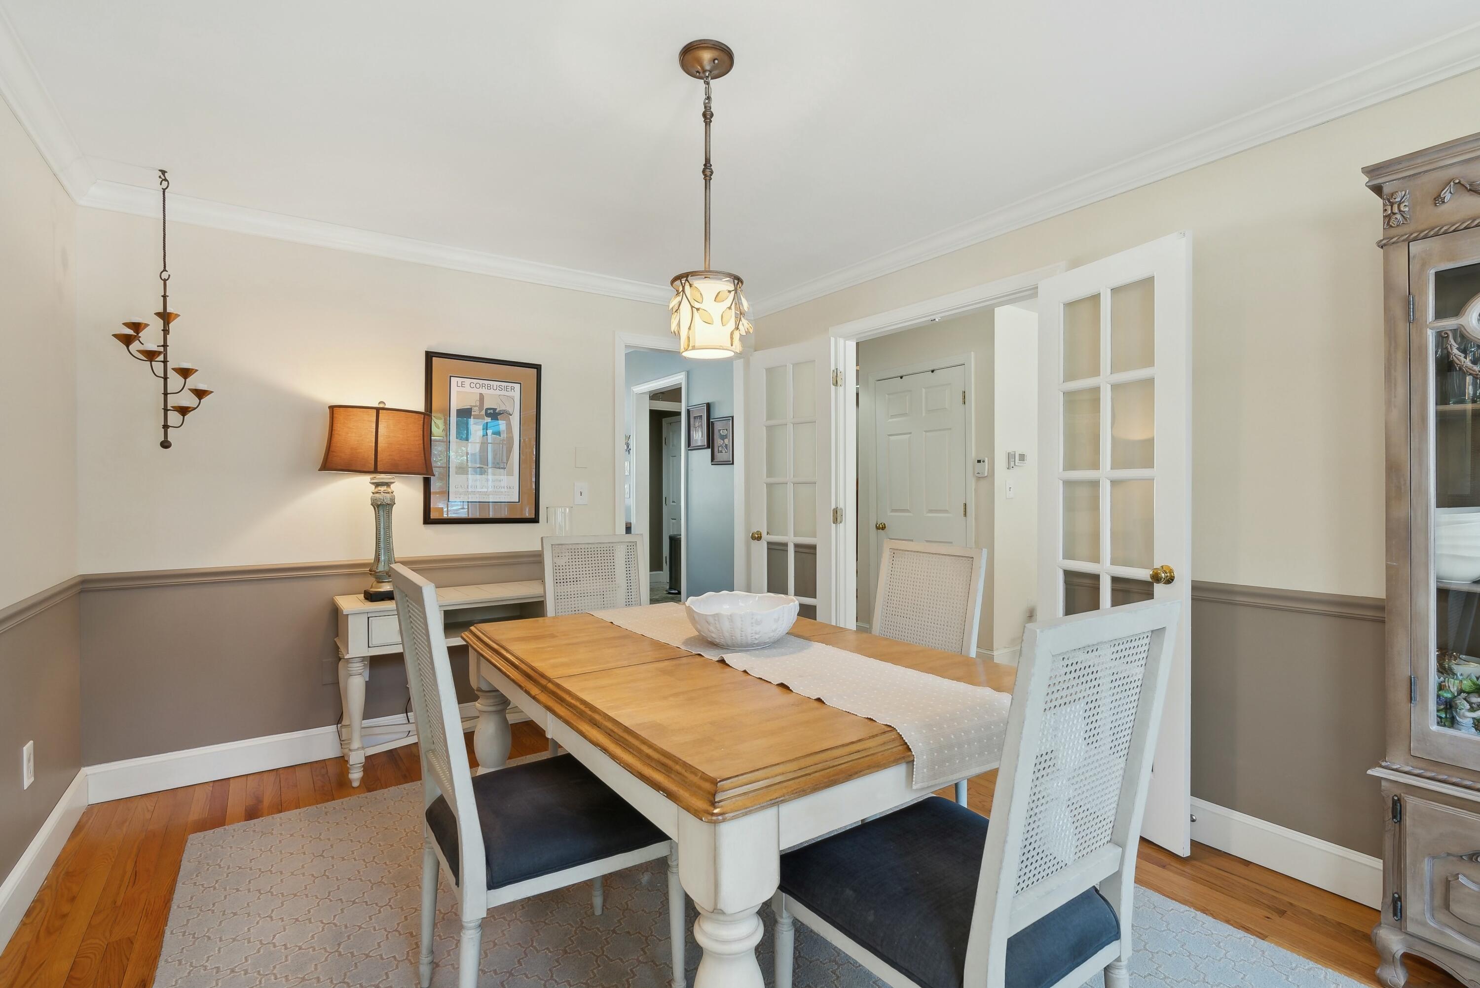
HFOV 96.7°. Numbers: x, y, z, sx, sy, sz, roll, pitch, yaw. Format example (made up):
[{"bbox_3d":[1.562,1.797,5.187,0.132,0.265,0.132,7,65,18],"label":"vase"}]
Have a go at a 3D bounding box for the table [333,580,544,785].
[{"bbox_3d":[-1.205,0.830,3.128,1.190,0.735,0.445,-1,1,-35],"label":"table"}]

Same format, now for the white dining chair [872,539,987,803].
[{"bbox_3d":[0.436,0.681,2.113,0.560,1.020,0.490,0,1,-31],"label":"white dining chair"}]

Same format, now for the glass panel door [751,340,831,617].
[{"bbox_3d":[0.296,0.157,3.833,0.600,2.035,0.040,0,1,44],"label":"glass panel door"}]

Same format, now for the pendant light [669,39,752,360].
[{"bbox_3d":[-0.089,-0.791,1.805,0.225,0.800,0.225,0,0,0],"label":"pendant light"}]

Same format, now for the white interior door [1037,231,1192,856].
[{"bbox_3d":[1.347,0.165,2.416,0.040,2.035,0.595,0,1,-23],"label":"white interior door"}]

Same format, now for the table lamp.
[{"bbox_3d":[-1.580,0.034,2.902,0.430,0.865,0.270,-1,1,-35],"label":"table lamp"}]

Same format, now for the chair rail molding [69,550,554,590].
[{"bbox_3d":[-1.628,0.342,3.154,2.200,0.068,0.025,-1,1,-35],"label":"chair rail molding"}]

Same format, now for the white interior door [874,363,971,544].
[{"bbox_3d":[1.294,0.151,4.739,0.040,2.030,0.800,-1,1,-35],"label":"white interior door"}]

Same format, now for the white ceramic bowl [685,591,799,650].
[{"bbox_3d":[0.007,0.379,1.954,0.330,0.125,0.330,0,0,0],"label":"white ceramic bowl"}]

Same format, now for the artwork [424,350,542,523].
[{"bbox_3d":[-1.305,-0.269,3.376,0.575,0.850,0.025,1,0,-35],"label":"artwork"}]

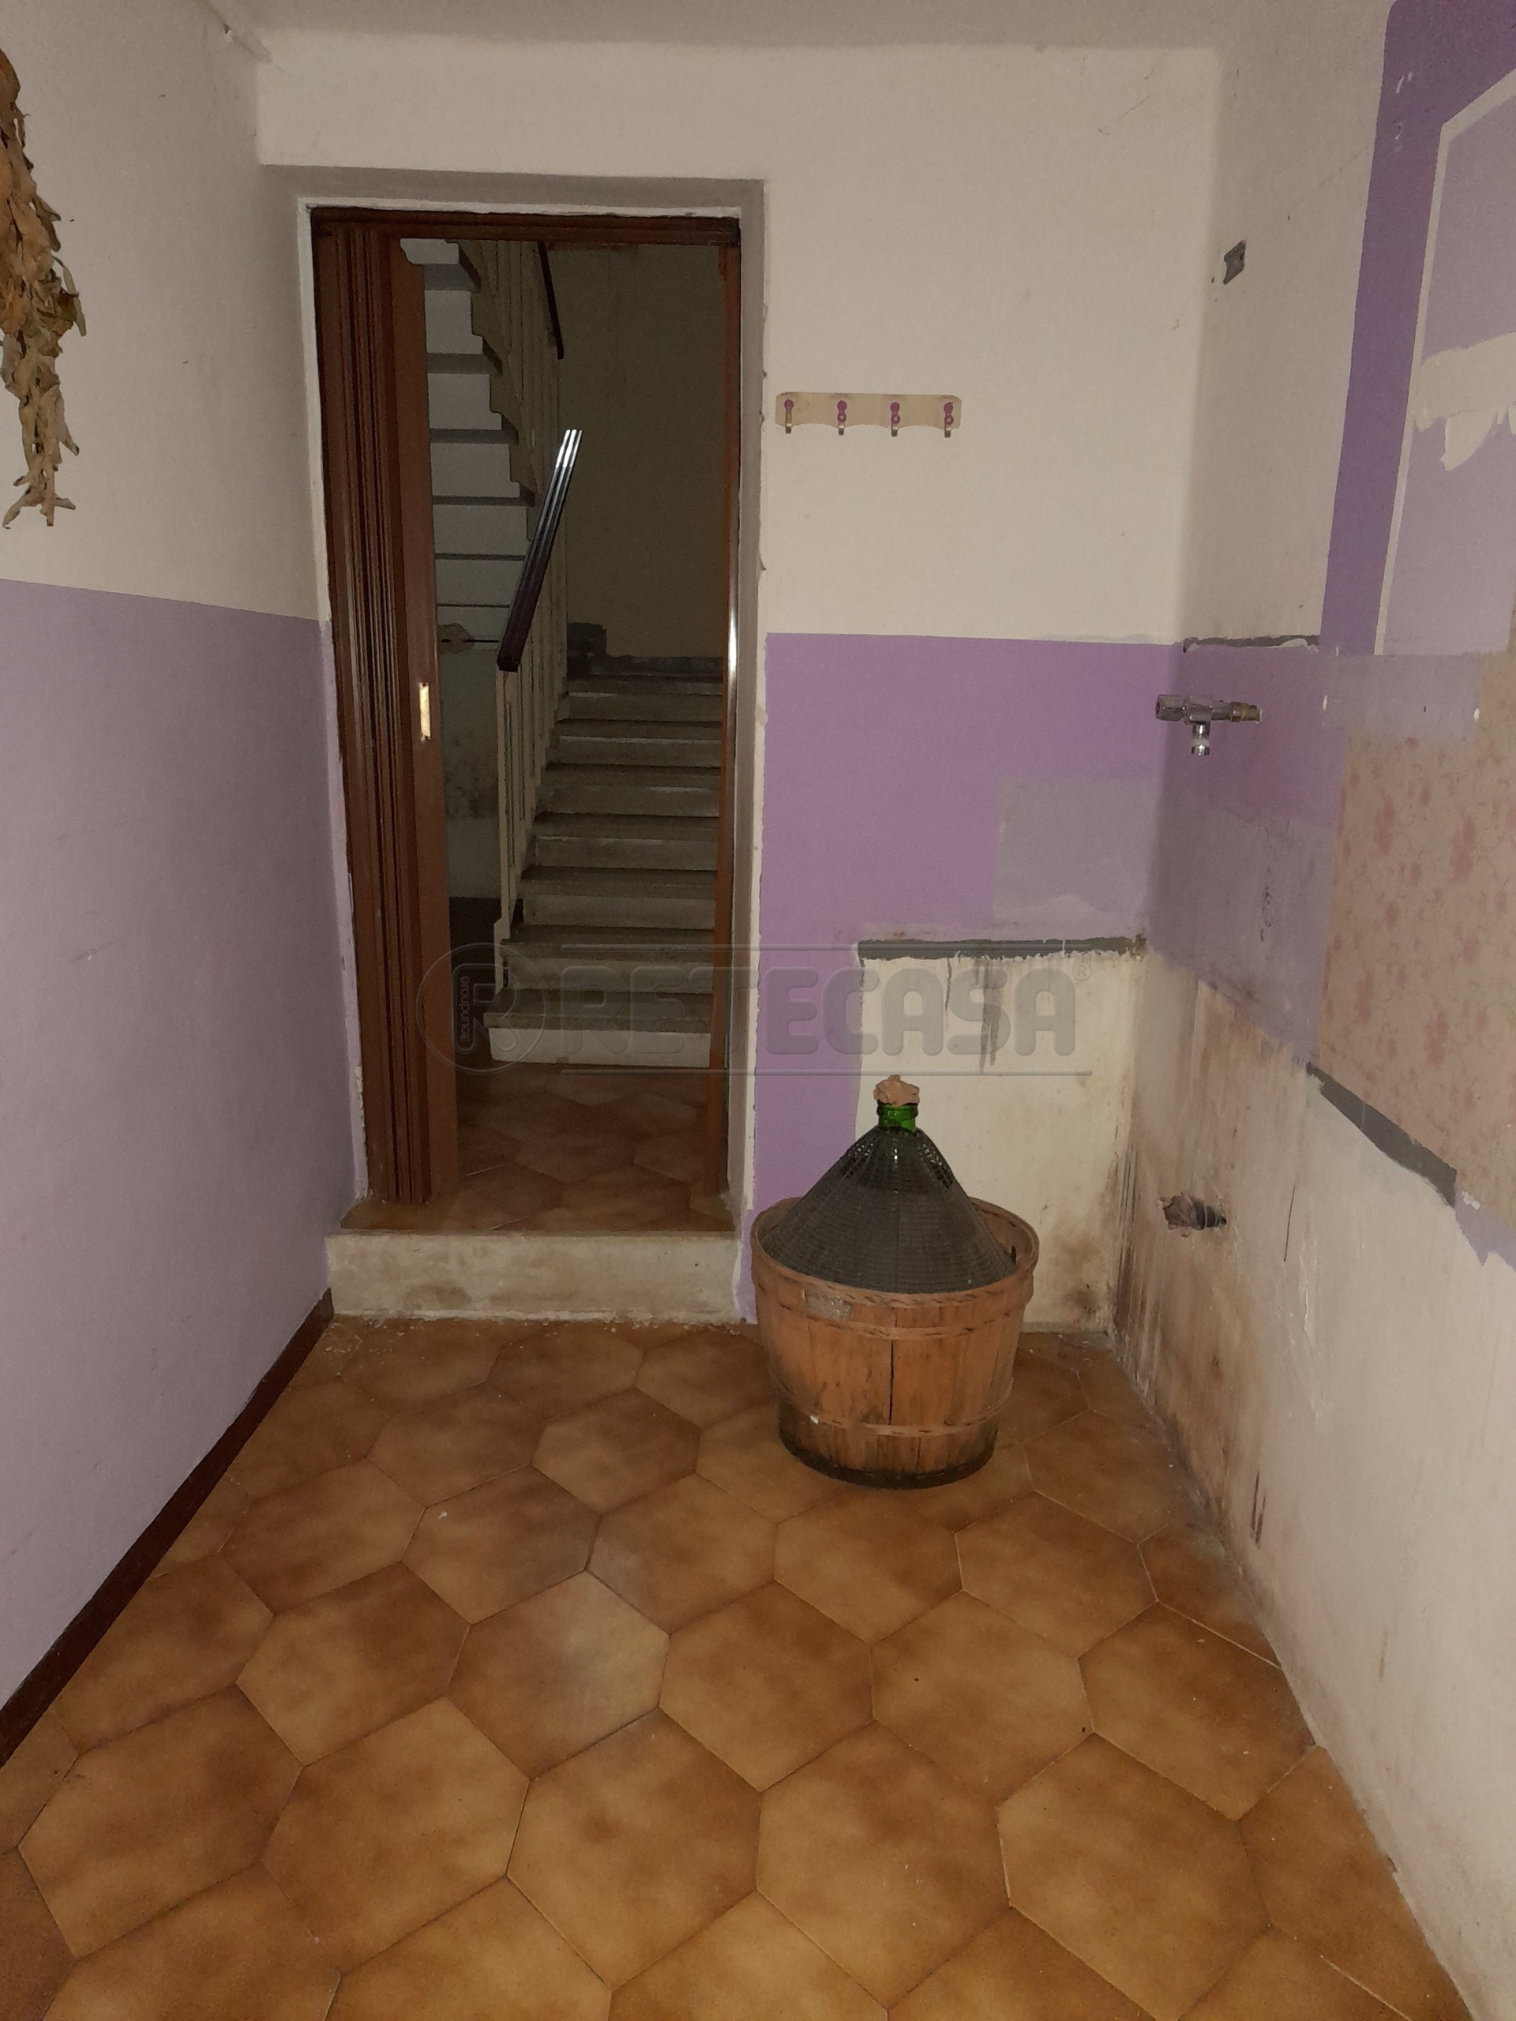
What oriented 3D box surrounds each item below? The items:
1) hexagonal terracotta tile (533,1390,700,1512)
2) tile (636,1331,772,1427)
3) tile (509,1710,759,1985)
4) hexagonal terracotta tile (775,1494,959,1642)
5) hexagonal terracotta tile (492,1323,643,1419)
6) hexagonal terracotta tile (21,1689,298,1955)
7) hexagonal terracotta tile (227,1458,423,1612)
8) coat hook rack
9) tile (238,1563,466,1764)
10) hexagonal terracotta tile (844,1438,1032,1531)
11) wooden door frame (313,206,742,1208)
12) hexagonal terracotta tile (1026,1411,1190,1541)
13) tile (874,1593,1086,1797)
[{"bbox_3d":[-0.262,0.834,2.764,0.308,0.015,0.458,2,14,2],"label":"hexagonal terracotta tile"},{"bbox_3d":[-0.089,0.746,2.976,0.299,0.012,0.444,2,14,2],"label":"tile"},{"bbox_3d":[-0.151,1.056,1.860,0.308,0.015,0.458,2,14,2],"label":"tile"},{"bbox_3d":[0.181,0.896,2.381,0.299,0.012,0.444,2,14,2],"label":"hexagonal terracotta tile"},{"bbox_3d":[-0.414,0.782,3.168,0.317,0.012,0.461,2,14,2],"label":"hexagonal terracotta tile"},{"bbox_3d":[-0.793,1.071,1.956,0.317,0.012,0.470,2,14,2],"label":"hexagonal terracotta tile"},{"bbox_3d":[-0.737,0.892,2.487,0.308,0.015,0.458,2,14,2],"label":"hexagonal terracotta tile"},{"bbox_3d":[0.213,-1.142,2.799,0.358,0.082,0.045,1,14,1],"label":"coat hook rack"},{"bbox_3d":[-0.619,1.001,2.257,0.317,0.012,0.470,2,14,2],"label":"tile"},{"bbox_3d":[0.345,0.831,2.666,0.299,0.012,0.444,2,14,2],"label":"hexagonal terracotta tile"},{"bbox_3d":[-0.477,-0.580,3.176,0.850,2.090,0.110,1,14,0],"label":"wooden door frame"},{"bbox_3d":[0.681,0.894,2.819,0.307,0.012,0.470,2,14,2],"label":"hexagonal terracotta tile"},{"bbox_3d":[0.323,0.998,2.137,0.308,0.015,0.458,2,14,2],"label":"tile"}]

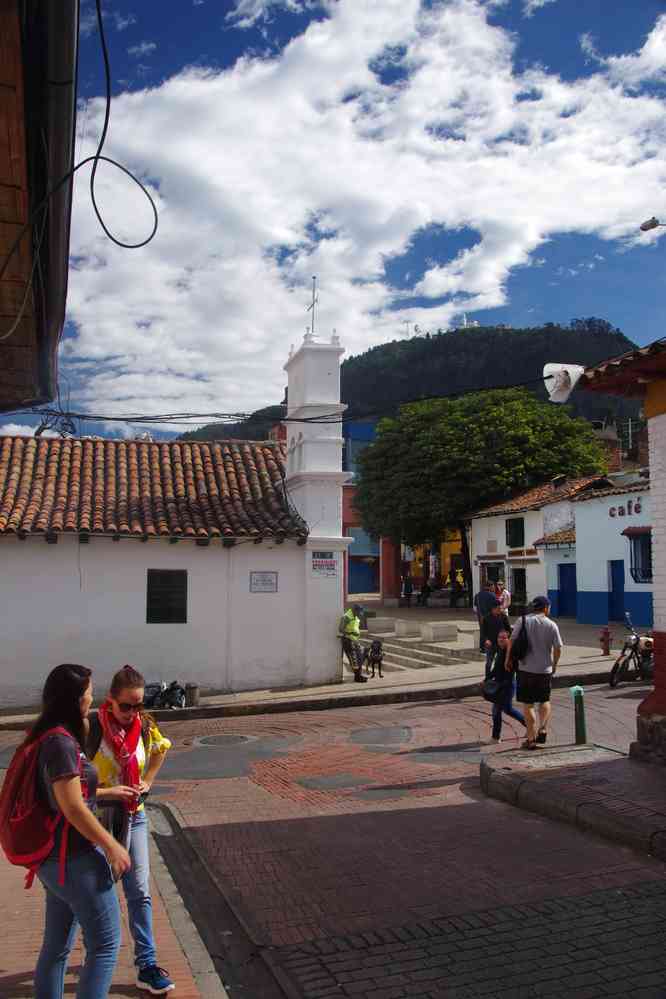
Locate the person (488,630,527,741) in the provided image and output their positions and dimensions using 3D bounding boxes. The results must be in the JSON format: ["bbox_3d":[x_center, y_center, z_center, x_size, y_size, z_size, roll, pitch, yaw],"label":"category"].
[{"bbox_3d":[2.133,2.249,11.226,0.550,1.400,0.450,2,-5,-22],"label":"person"}]

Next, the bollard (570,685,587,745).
[{"bbox_3d":[2.820,2.462,10.496,0.150,0.670,0.150,0,-4,0],"label":"bollard"}]

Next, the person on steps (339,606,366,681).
[{"bbox_3d":[0.376,2.724,17.519,0.540,1.460,0.520,-2,-5,25],"label":"person on steps"}]

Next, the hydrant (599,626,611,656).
[{"bbox_3d":[5.803,3.018,19.554,0.270,0.620,0.270,-1,-5,18],"label":"hydrant"}]

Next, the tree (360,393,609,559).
[{"bbox_3d":[6.913,-0.243,42.851,11.600,9.700,11.200,0,-4,0],"label":"tree"}]

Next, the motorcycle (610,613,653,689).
[{"bbox_3d":[5.158,2.506,15.422,1.980,1.200,0.750,4,-5,-37],"label":"motorcycle"}]

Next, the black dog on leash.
[{"bbox_3d":[0.822,3.087,17.905,0.330,0.720,0.900,2,-5,-19],"label":"black dog on leash"}]

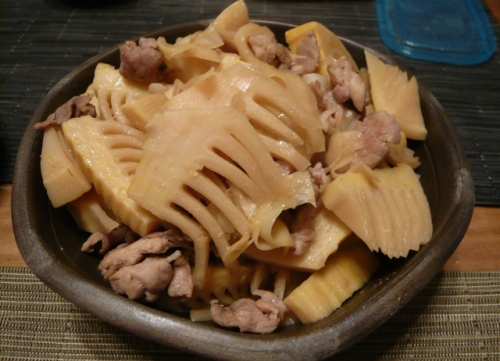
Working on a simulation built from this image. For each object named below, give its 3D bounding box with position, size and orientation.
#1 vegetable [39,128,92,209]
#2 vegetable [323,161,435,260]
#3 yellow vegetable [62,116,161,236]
[{"bbox_3d":[-0.127,-0.010,0.280,0.028,0.019,0.051,-36,55,2],"label":"vegetable"},{"bbox_3d":[0.080,0.020,0.253,0.056,0.021,0.049,-4,67,-10],"label":"vegetable"},{"bbox_3d":[-0.087,-0.004,0.262,0.041,0.018,0.071,-41,61,-6],"label":"yellow vegetable"}]

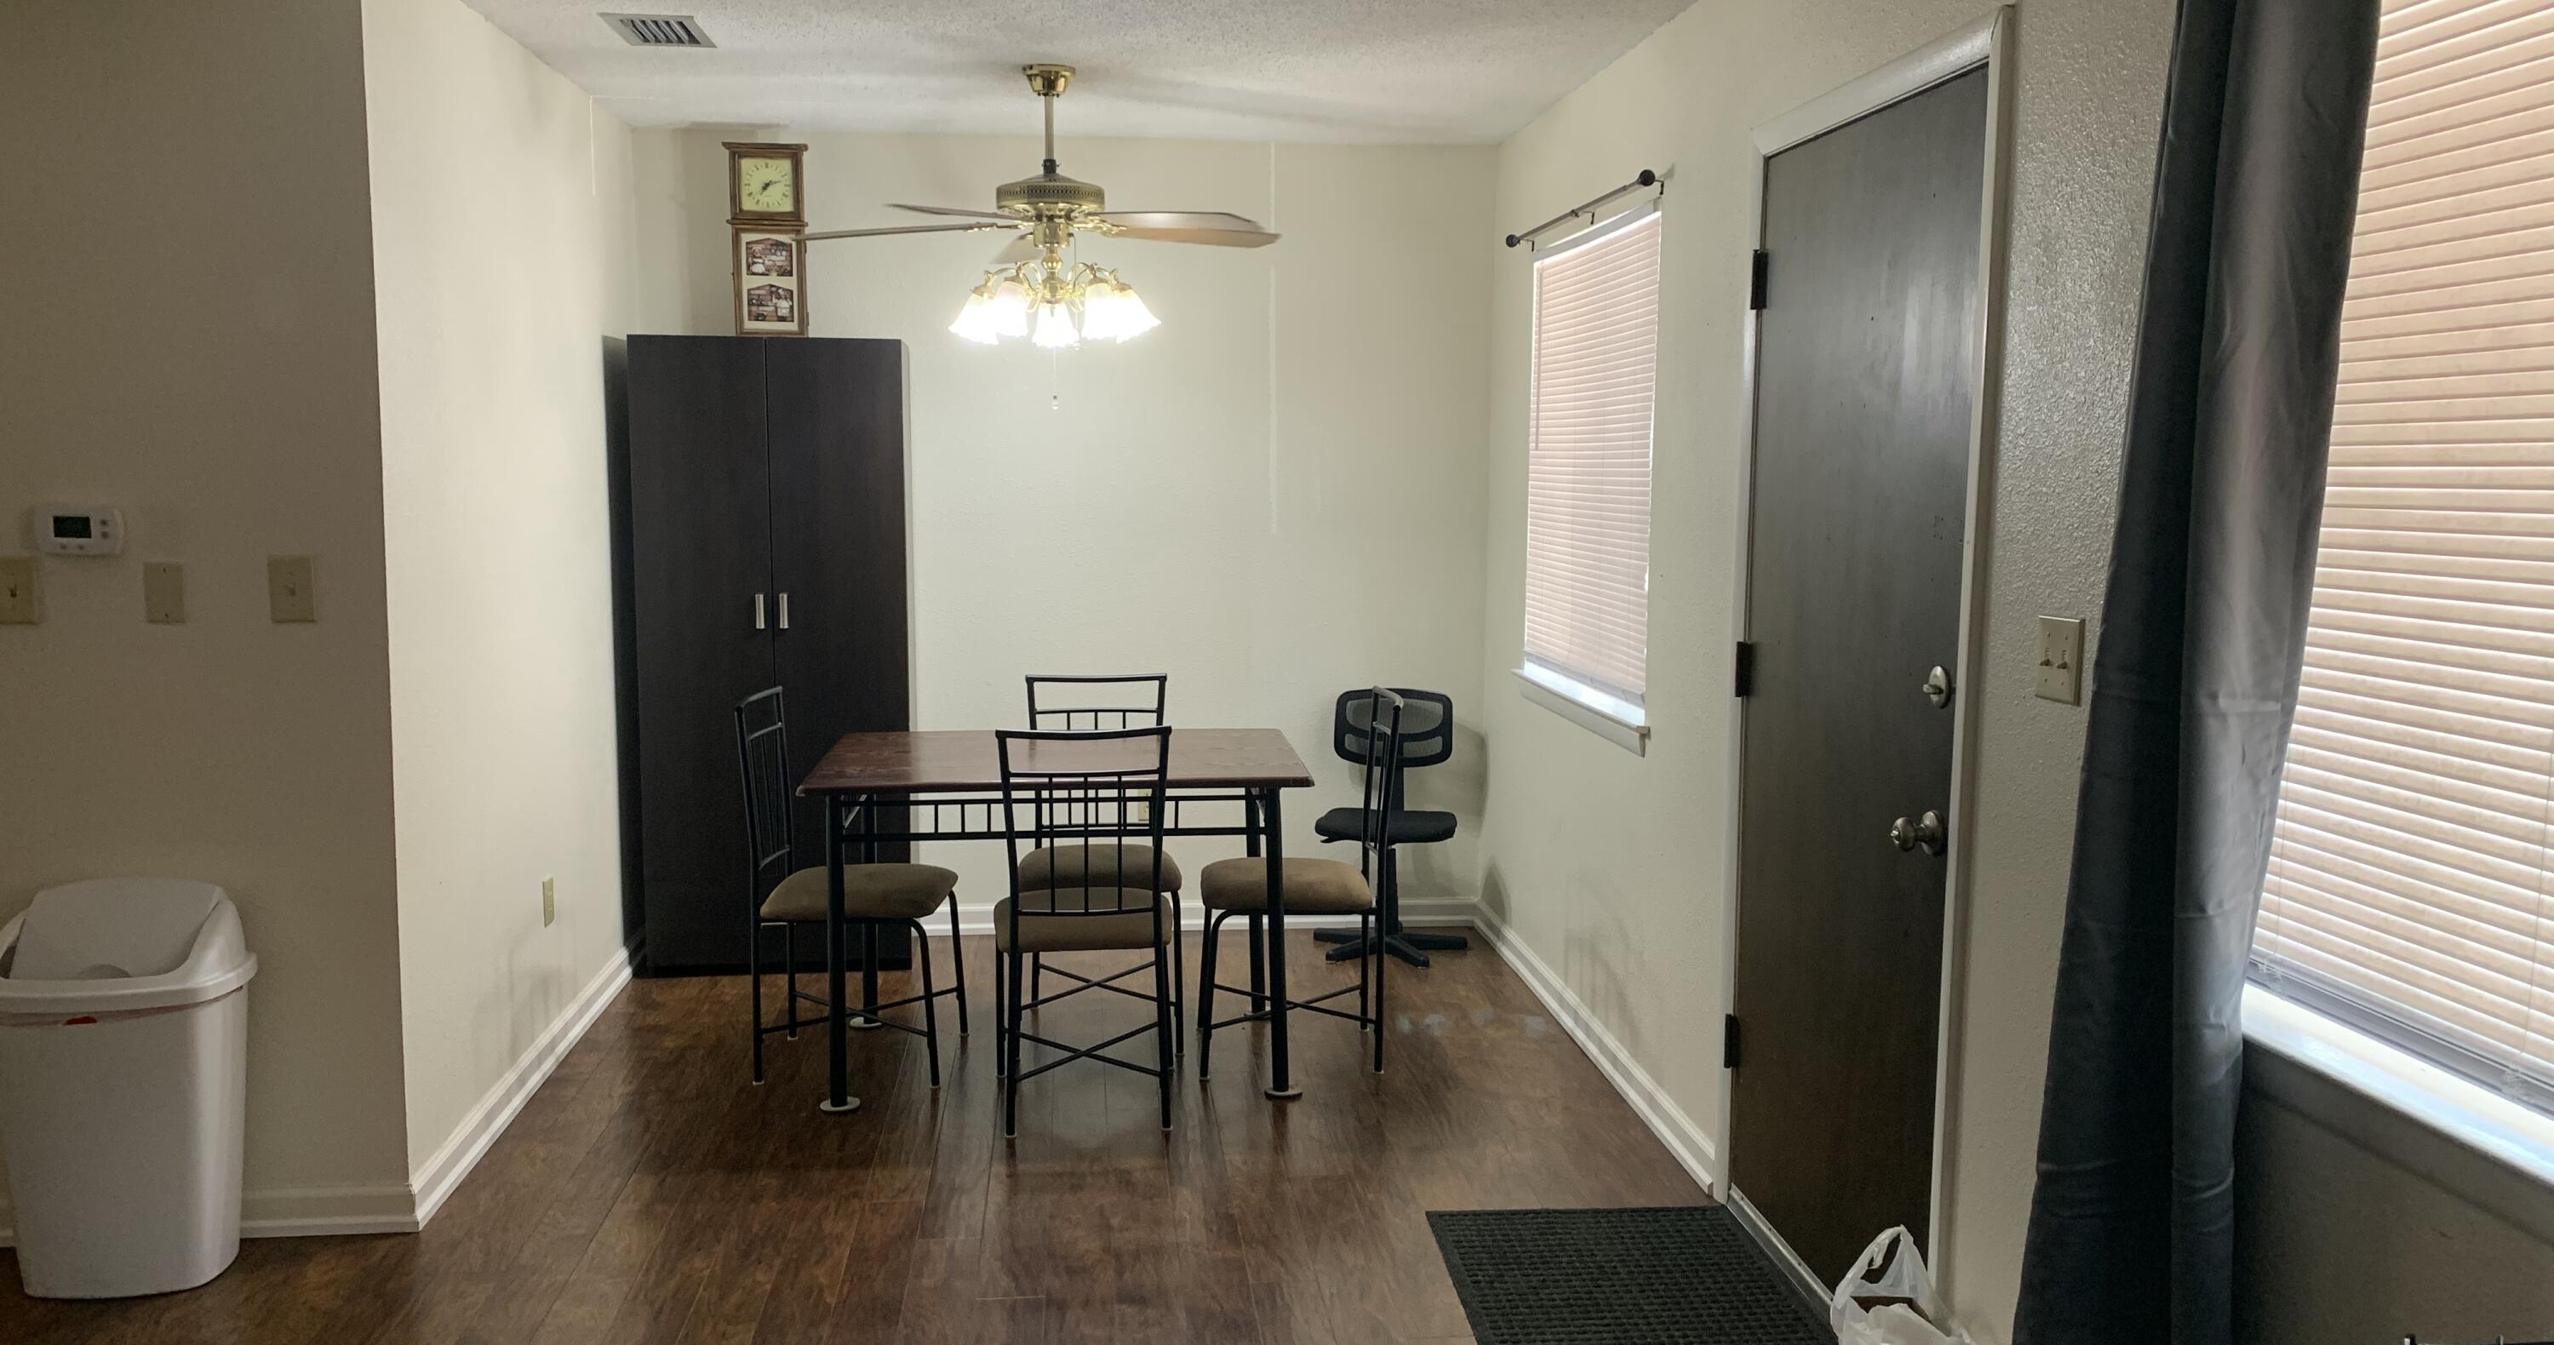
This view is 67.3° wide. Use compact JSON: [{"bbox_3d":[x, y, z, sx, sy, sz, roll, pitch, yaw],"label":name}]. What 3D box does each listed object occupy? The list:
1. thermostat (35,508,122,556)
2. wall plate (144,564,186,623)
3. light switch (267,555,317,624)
[{"bbox_3d":[-2.184,-0.257,3.502,0.137,0.087,0.030,0,7,-6],"label":"thermostat"},{"bbox_3d":[-2.047,-0.144,3.526,0.068,0.114,0.008,0,7,-6],"label":"wall plate"},{"bbox_3d":[-1.821,-0.152,3.542,0.077,0.125,0.018,0,7,-6],"label":"light switch"}]

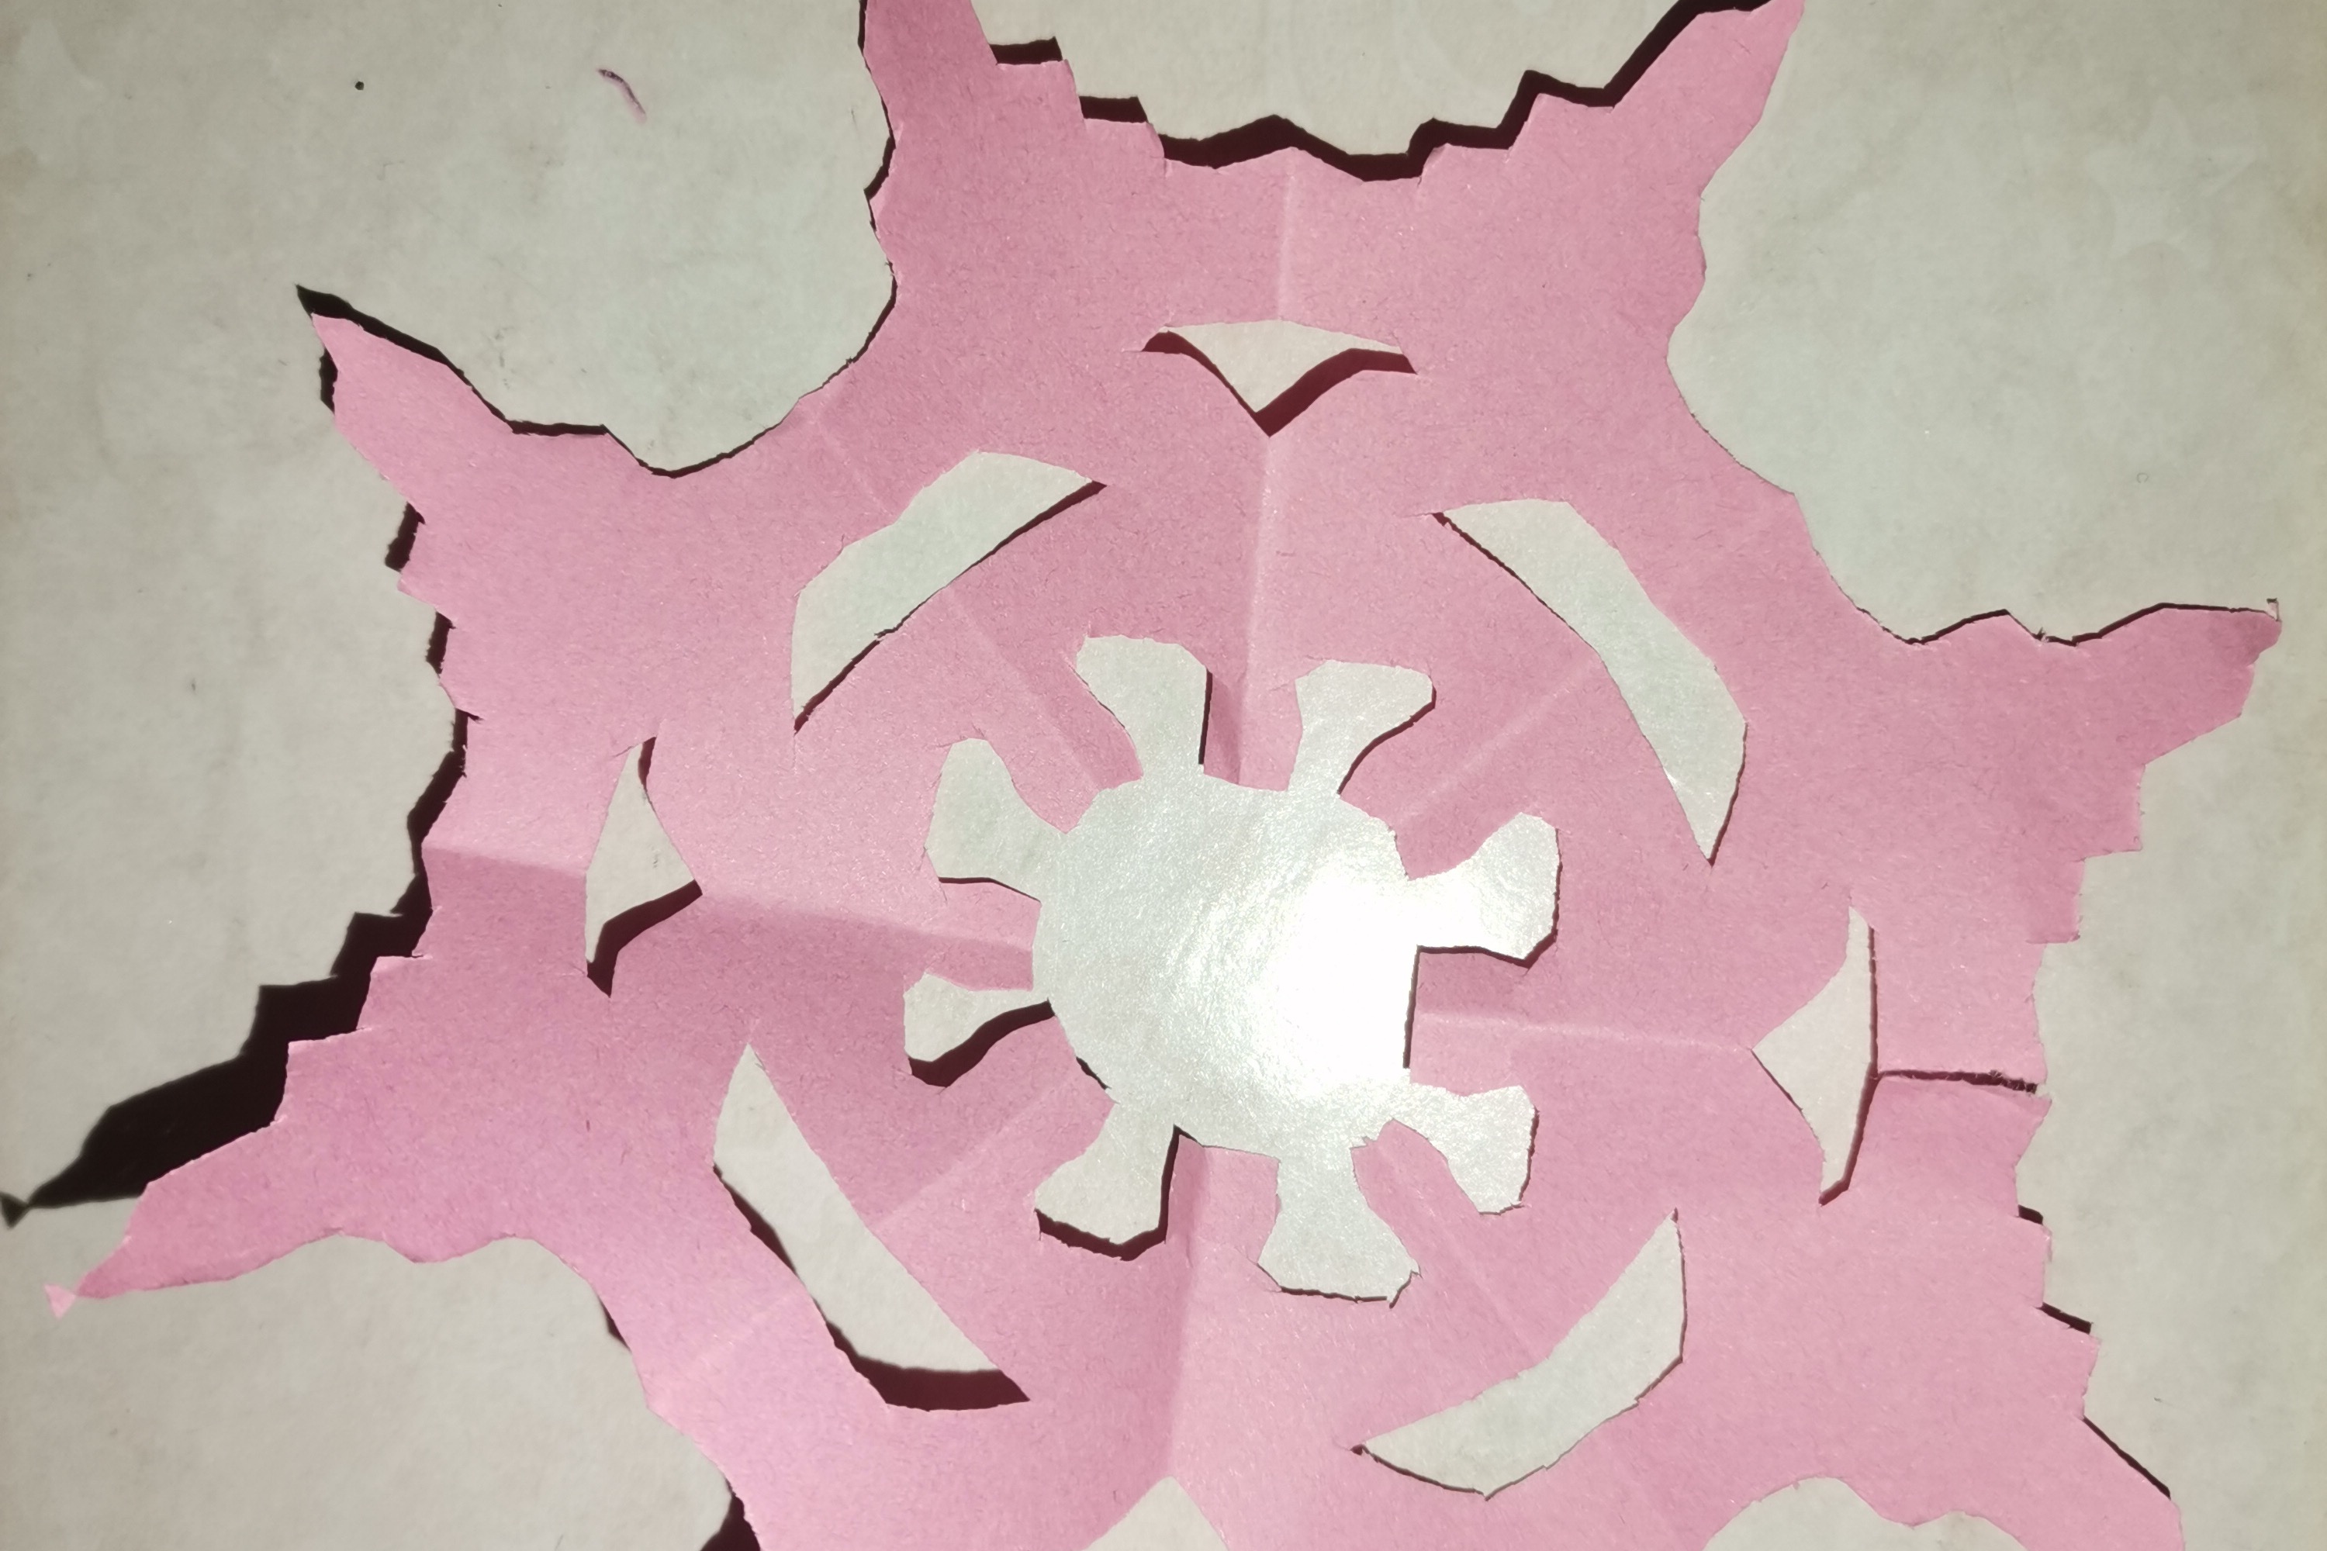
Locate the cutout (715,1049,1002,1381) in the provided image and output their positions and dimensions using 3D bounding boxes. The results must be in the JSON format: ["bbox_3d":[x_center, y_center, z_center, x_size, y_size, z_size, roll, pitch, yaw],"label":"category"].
[{"bbox_3d":[-0.032,0.046,0.230,0.011,0.002,0.042,-38,87,0],"label":"cutout"}]

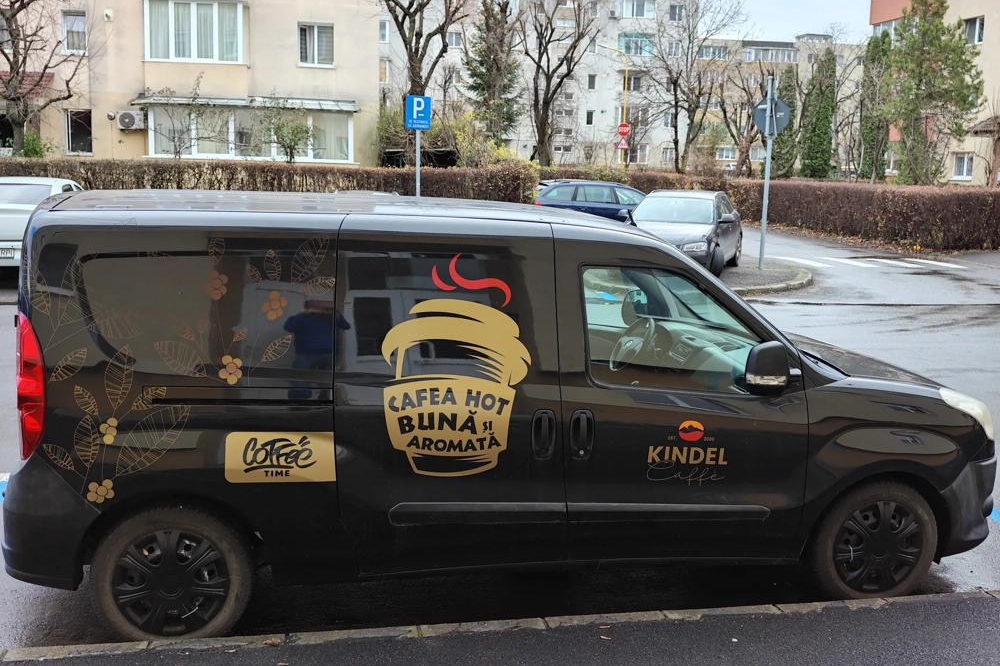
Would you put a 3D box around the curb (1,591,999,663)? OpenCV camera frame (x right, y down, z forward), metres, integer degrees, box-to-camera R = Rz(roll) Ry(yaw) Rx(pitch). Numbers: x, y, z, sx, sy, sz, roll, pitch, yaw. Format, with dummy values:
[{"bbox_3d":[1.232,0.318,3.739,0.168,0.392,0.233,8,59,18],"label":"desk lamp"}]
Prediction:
[{"bbox_3d":[0.213,1.256,4.171,4.300,0.140,0.130,0,8,-11],"label":"curb"}]

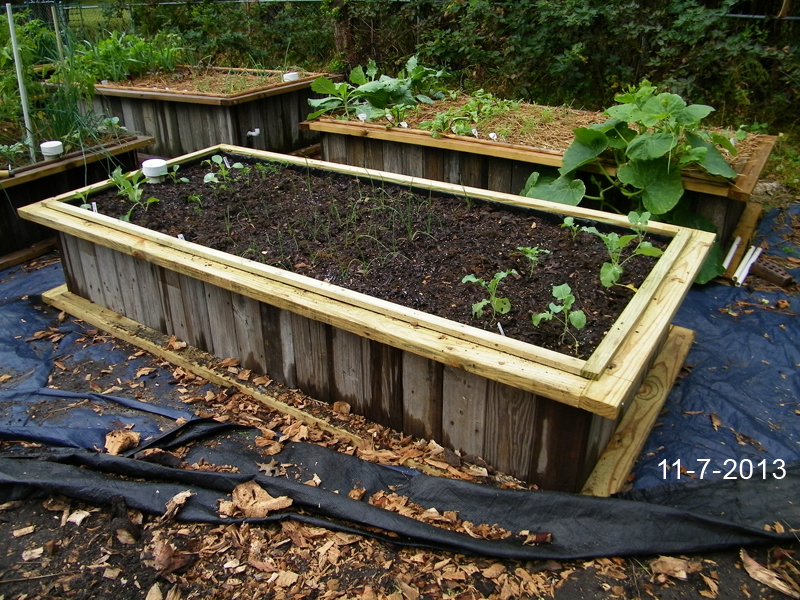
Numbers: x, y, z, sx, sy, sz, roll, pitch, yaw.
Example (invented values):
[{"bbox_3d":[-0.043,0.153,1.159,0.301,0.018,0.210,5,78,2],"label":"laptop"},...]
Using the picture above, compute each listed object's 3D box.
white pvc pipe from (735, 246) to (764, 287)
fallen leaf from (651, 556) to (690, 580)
[{"bbox_3d":[1.725,-0.177,3.210,0.070,0.035,0.473,19,34,32],"label":"white pvc pipe"},{"bbox_3d":[0.690,0.687,1.656,0.090,0.025,0.055,0,28,1],"label":"fallen leaf"}]

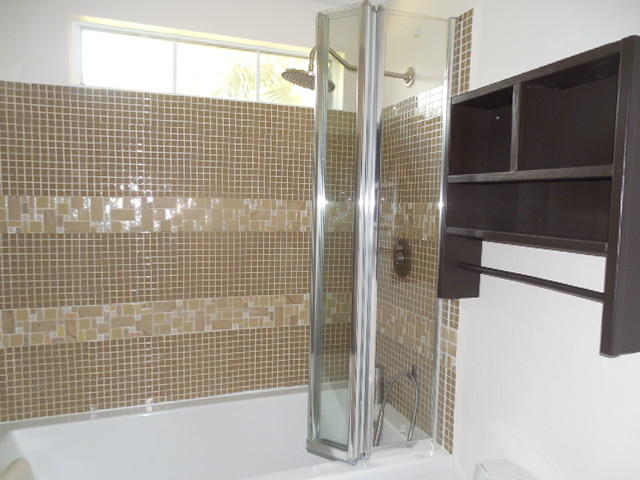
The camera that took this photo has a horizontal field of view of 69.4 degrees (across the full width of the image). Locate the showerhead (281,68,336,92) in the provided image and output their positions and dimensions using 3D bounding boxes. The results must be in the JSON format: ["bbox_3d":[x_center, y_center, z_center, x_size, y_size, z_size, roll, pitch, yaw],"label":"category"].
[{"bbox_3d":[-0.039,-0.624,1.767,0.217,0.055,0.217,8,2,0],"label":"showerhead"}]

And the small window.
[{"bbox_3d":[-0.466,-0.748,2.072,1.131,0.266,0.100,-1,5,-20],"label":"small window"}]

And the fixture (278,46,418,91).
[{"bbox_3d":[0.114,-0.668,1.818,0.545,0.165,0.217,-1,5,-20],"label":"fixture"}]

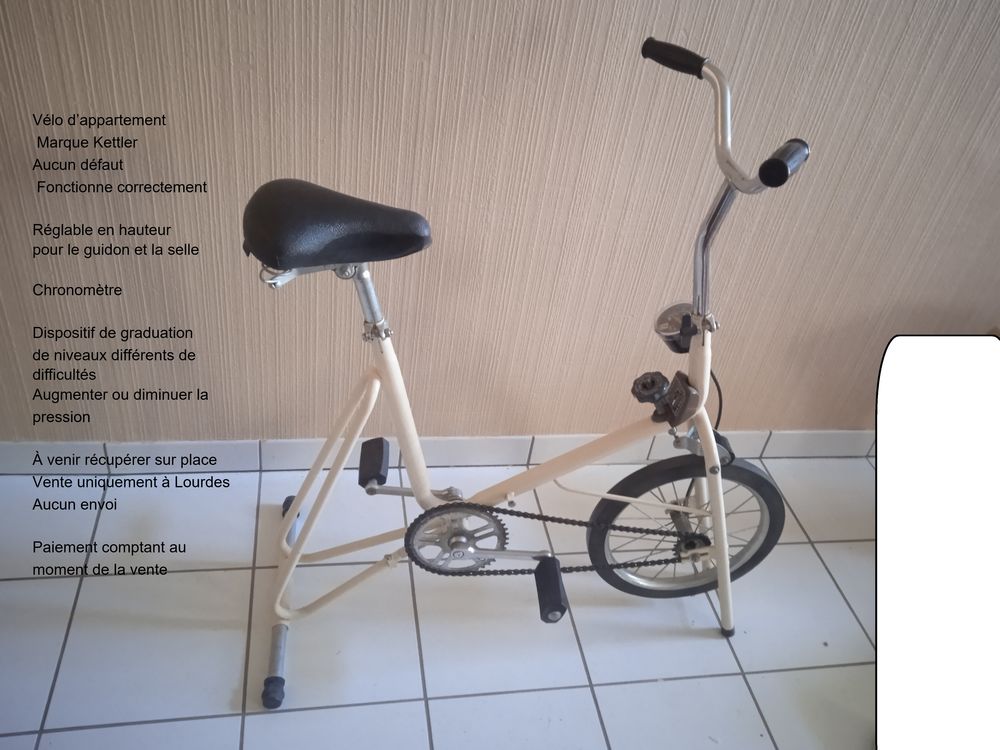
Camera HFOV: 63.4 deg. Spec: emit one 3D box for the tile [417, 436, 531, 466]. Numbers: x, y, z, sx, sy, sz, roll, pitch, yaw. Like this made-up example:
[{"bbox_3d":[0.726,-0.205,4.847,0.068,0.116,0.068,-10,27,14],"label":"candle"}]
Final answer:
[{"bbox_3d":[-0.074,0.175,1.861,0.300,0.082,0.010,0,38,-13],"label":"tile"}]

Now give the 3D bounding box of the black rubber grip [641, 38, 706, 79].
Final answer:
[{"bbox_3d":[0.246,-0.446,1.138,0.101,0.031,0.031,32,42,23],"label":"black rubber grip"}]

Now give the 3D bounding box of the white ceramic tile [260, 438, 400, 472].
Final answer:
[{"bbox_3d":[-0.371,0.174,1.794,0.300,0.082,0.010,0,38,-13],"label":"white ceramic tile"}]

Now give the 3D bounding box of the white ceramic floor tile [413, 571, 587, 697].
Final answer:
[{"bbox_3d":[-0.008,0.477,1.564,0.300,0.010,0.300,0,38,-13],"label":"white ceramic floor tile"}]

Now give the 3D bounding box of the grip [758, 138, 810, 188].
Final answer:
[{"bbox_3d":[0.307,-0.228,0.870,0.031,0.031,0.101,26,38,20],"label":"grip"}]

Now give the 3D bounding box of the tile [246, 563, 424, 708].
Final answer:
[{"bbox_3d":[-0.305,0.476,1.497,0.300,0.010,0.300,0,38,-13],"label":"tile"}]

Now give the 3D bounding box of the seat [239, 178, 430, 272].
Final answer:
[{"bbox_3d":[-0.213,-0.195,1.067,0.255,0.092,0.200,3,38,-9],"label":"seat"}]

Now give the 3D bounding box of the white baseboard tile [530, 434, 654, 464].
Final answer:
[{"bbox_3d":[0.224,0.176,1.929,0.300,0.082,0.010,0,38,-13],"label":"white baseboard tile"}]

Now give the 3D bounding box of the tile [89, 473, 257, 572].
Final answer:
[{"bbox_3d":[-0.647,0.296,1.638,0.300,0.010,0.264,0,38,-13],"label":"tile"}]

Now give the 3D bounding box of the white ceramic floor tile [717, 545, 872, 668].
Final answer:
[{"bbox_3d":[0.584,0.476,1.688,0.300,0.010,0.300,0,38,-13],"label":"white ceramic floor tile"}]

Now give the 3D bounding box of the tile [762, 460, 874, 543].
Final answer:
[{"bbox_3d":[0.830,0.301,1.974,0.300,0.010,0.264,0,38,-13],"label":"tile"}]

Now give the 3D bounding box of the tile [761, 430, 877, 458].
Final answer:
[{"bbox_3d":[0.813,0.176,2.051,0.300,0.090,0.010,0,38,-13],"label":"tile"}]

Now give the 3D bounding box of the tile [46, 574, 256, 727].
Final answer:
[{"bbox_3d":[-0.598,0.472,1.419,0.300,0.010,0.300,0,38,-13],"label":"tile"}]

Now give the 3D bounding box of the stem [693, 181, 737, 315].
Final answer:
[{"bbox_3d":[0.298,-0.178,1.140,0.050,0.215,0.027,3,38,-9],"label":"stem"}]

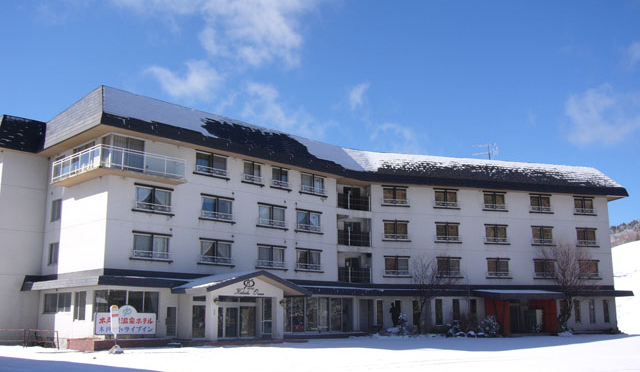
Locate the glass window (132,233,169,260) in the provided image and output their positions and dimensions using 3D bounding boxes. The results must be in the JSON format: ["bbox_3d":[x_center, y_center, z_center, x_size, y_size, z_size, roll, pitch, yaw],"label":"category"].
[{"bbox_3d":[-9.661,3.499,37.200,2.349,1.475,0.200,11,-16,-42],"label":"glass window"}]

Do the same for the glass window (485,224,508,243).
[{"bbox_3d":[15.999,4.404,58.663,2.206,1.534,0.150,3,-12,-15],"label":"glass window"}]

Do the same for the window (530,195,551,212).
[{"bbox_3d":[18.674,1.502,54.666,1.976,1.430,0.200,3,-12,-15],"label":"window"}]

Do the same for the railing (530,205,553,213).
[{"bbox_3d":[20.332,2.065,59.400,2.350,0.680,0.280,3,-12,-16],"label":"railing"}]

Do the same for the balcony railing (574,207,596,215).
[{"bbox_3d":[24.927,2.300,60.755,2.350,0.680,0.280,3,-12,-16],"label":"balcony railing"}]

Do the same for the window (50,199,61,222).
[{"bbox_3d":[-18.149,1.648,44.588,0.120,1.454,1.571,11,-16,-44],"label":"window"}]

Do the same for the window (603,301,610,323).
[{"bbox_3d":[24.000,10.506,54.189,0.568,1.842,0.200,3,-12,-15],"label":"window"}]

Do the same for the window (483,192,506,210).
[{"bbox_3d":[15.703,1.395,58.233,2.320,1.650,0.220,3,-12,-16],"label":"window"}]

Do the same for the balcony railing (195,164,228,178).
[{"bbox_3d":[-6.711,-0.860,40.838,2.578,0.503,0.200,11,-16,-42],"label":"balcony railing"}]

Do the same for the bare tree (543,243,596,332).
[{"bbox_3d":[22.162,8.933,57.337,4.400,7.797,4.000,3,-12,-15],"label":"bare tree"}]

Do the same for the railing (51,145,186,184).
[{"bbox_3d":[-12.881,-0.868,41.449,5.800,1.400,6.450,11,-16,-44],"label":"railing"}]

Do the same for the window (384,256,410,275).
[{"bbox_3d":[6.403,6.711,53.946,2.154,1.534,0.150,3,-12,-15],"label":"window"}]

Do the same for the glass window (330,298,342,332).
[{"bbox_3d":[1.312,10.245,51.447,1.371,2.612,0.120,11,-16,-44],"label":"glass window"}]

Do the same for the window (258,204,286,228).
[{"bbox_3d":[-3.184,2.078,43.750,2.410,1.509,0.200,11,-16,-42],"label":"window"}]

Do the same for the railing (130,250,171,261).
[{"bbox_3d":[-10.610,4.398,40.838,2.900,0.554,0.270,11,-16,-44],"label":"railing"}]

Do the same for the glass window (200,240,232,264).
[{"bbox_3d":[-6.386,4.148,40.219,2.441,1.458,0.200,11,-16,-42],"label":"glass window"}]

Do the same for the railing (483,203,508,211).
[{"bbox_3d":[14.547,1.774,53.387,2.273,0.538,0.200,3,-12,-15],"label":"railing"}]

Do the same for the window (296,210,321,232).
[{"bbox_3d":[-0.887,2.737,49.895,2.600,1.650,0.220,11,-16,-44],"label":"window"}]

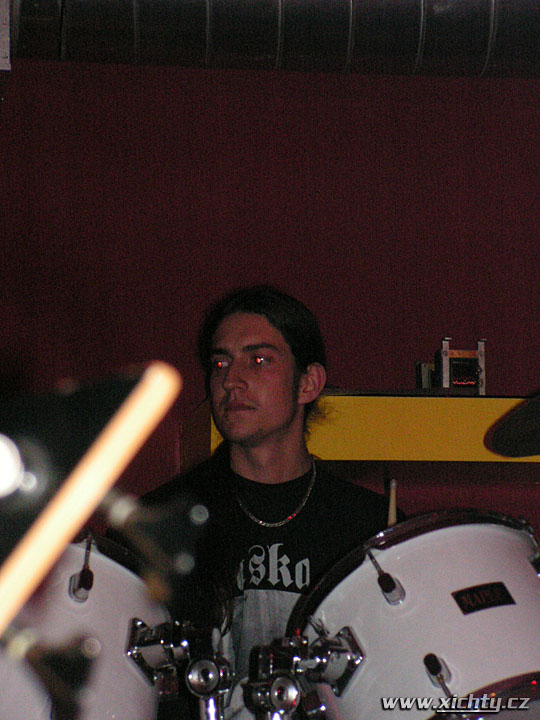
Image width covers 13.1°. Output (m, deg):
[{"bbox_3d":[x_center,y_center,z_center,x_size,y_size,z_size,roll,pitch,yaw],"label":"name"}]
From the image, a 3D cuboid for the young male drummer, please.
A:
[{"bbox_3d":[-0.030,0.540,3.330,0.600,1.300,0.700,-1,-4,12],"label":"young male drummer"}]

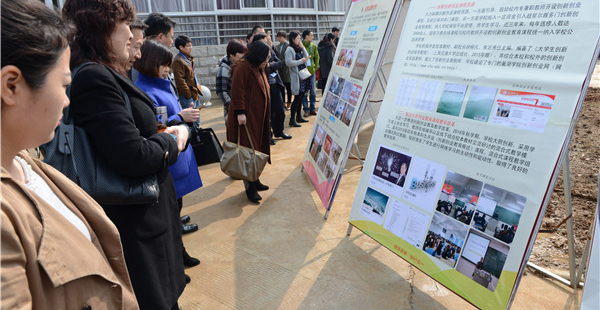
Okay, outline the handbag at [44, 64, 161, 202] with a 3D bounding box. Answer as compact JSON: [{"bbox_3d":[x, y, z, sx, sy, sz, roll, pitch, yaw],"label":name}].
[{"bbox_3d":[-0.627,-0.059,1.270,0.370,0.440,0.160,-3,16,-2],"label":"handbag"}]

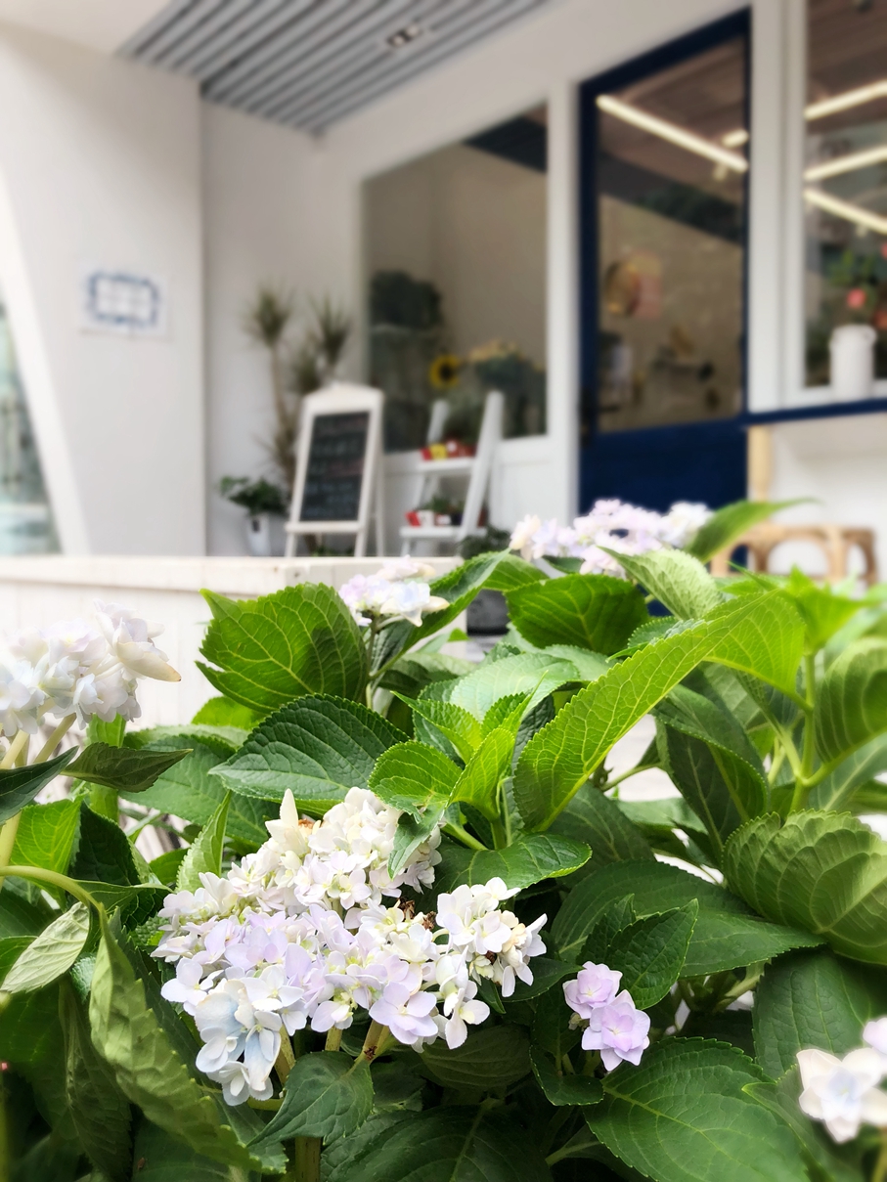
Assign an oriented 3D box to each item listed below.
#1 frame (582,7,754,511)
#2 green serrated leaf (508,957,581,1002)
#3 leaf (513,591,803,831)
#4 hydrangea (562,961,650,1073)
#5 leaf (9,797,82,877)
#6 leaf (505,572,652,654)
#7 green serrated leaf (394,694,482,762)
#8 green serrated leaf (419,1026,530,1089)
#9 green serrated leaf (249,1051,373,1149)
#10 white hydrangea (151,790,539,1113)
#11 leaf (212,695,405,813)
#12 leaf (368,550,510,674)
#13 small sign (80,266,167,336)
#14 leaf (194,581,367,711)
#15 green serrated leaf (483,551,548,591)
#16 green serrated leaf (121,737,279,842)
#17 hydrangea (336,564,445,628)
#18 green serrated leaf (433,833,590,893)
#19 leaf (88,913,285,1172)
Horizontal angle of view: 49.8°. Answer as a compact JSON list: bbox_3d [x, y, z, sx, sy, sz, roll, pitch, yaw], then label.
[{"bbox_3d":[0.864,-0.942,3.862,0.100,2.423,0.798,-3,5,-44],"label":"frame"},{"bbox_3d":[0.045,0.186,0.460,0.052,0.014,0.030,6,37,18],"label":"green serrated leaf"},{"bbox_3d":[0.105,0.062,0.480,0.078,0.165,0.045,35,-18,36],"label":"leaf"},{"bbox_3d":[0.095,0.249,0.560,0.053,0.067,0.040,0,3,0],"label":"hydrangea"},{"bbox_3d":[-0.221,0.137,0.530,0.042,0.046,0.040,0,3,0],"label":"leaf"},{"bbox_3d":[0.100,0.017,0.710,0.106,0.062,0.065,0,3,0],"label":"leaf"},{"bbox_3d":[-0.003,0.068,0.475,0.052,0.020,0.030,41,44,12],"label":"green serrated leaf"},{"bbox_3d":[0.018,0.258,0.540,0.070,0.020,0.050,4,37,5],"label":"green serrated leaf"},{"bbox_3d":[-0.057,0.219,0.415,0.060,0.018,0.038,-39,51,-12],"label":"green serrated leaf"},{"bbox_3d":[-0.049,0.186,0.520,0.210,0.150,0.190,0,1,0],"label":"white hydrangea"},{"bbox_3d":[-0.079,0.094,0.560,0.125,0.030,0.075,-15,45,-7],"label":"leaf"},{"bbox_3d":[-0.002,0.015,0.660,0.125,0.030,0.055,-40,35,-1],"label":"leaf"},{"bbox_3d":[-1.431,-1.303,4.300,0.380,0.280,0.020,-1,2,-37],"label":"small sign"},{"bbox_3d":[-0.114,0.040,0.680,0.122,0.098,0.060,0,3,0],"label":"leaf"},{"bbox_3d":[0.046,-0.012,0.620,0.046,0.016,0.034,21,33,-25],"label":"green serrated leaf"},{"bbox_3d":[-0.162,0.134,0.640,0.115,0.075,0.075,0,3,0],"label":"green serrated leaf"},{"bbox_3d":[-0.037,0.004,0.720,0.084,0.050,0.070,0,3,0],"label":"hydrangea"},{"bbox_3d":[0.033,0.131,0.460,0.076,0.020,0.045,-3,30,6],"label":"green serrated leaf"},{"bbox_3d":[-0.113,0.198,0.420,0.045,0.135,0.050,-32,0,12],"label":"leaf"}]

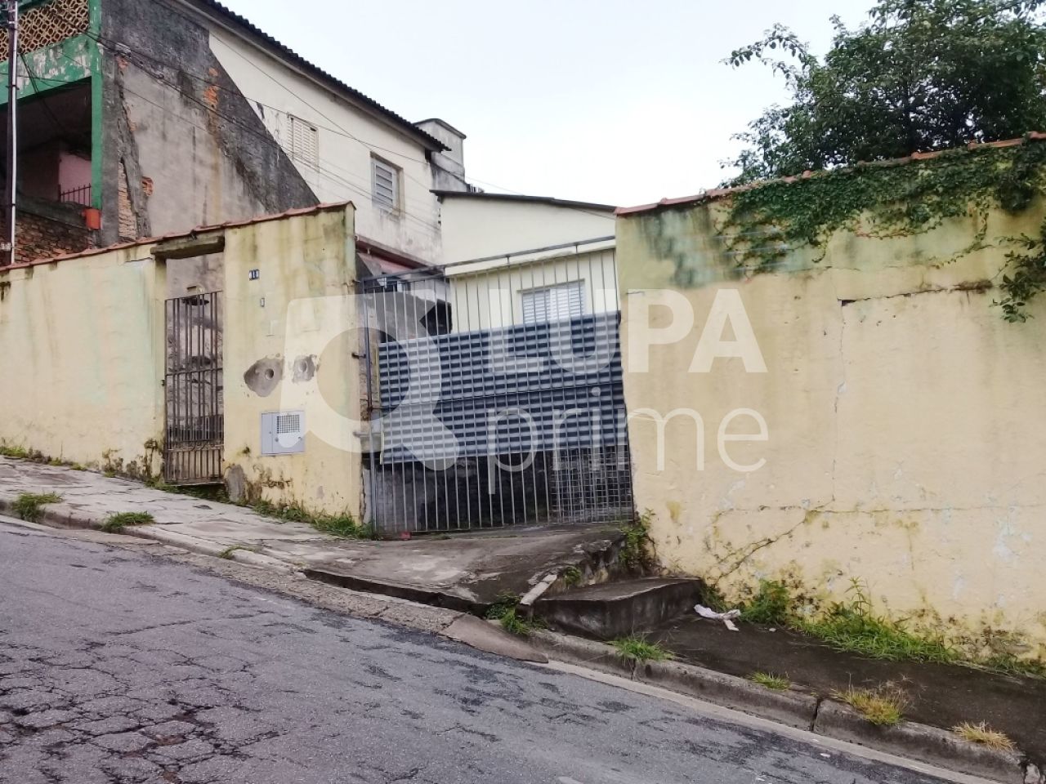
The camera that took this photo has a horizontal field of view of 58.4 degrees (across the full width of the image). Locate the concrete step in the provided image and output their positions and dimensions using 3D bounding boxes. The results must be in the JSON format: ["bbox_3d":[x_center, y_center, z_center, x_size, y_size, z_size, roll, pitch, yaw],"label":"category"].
[{"bbox_3d":[0.678,1.461,6.384,0.519,0.231,1.273,-7,-8,35],"label":"concrete step"}]

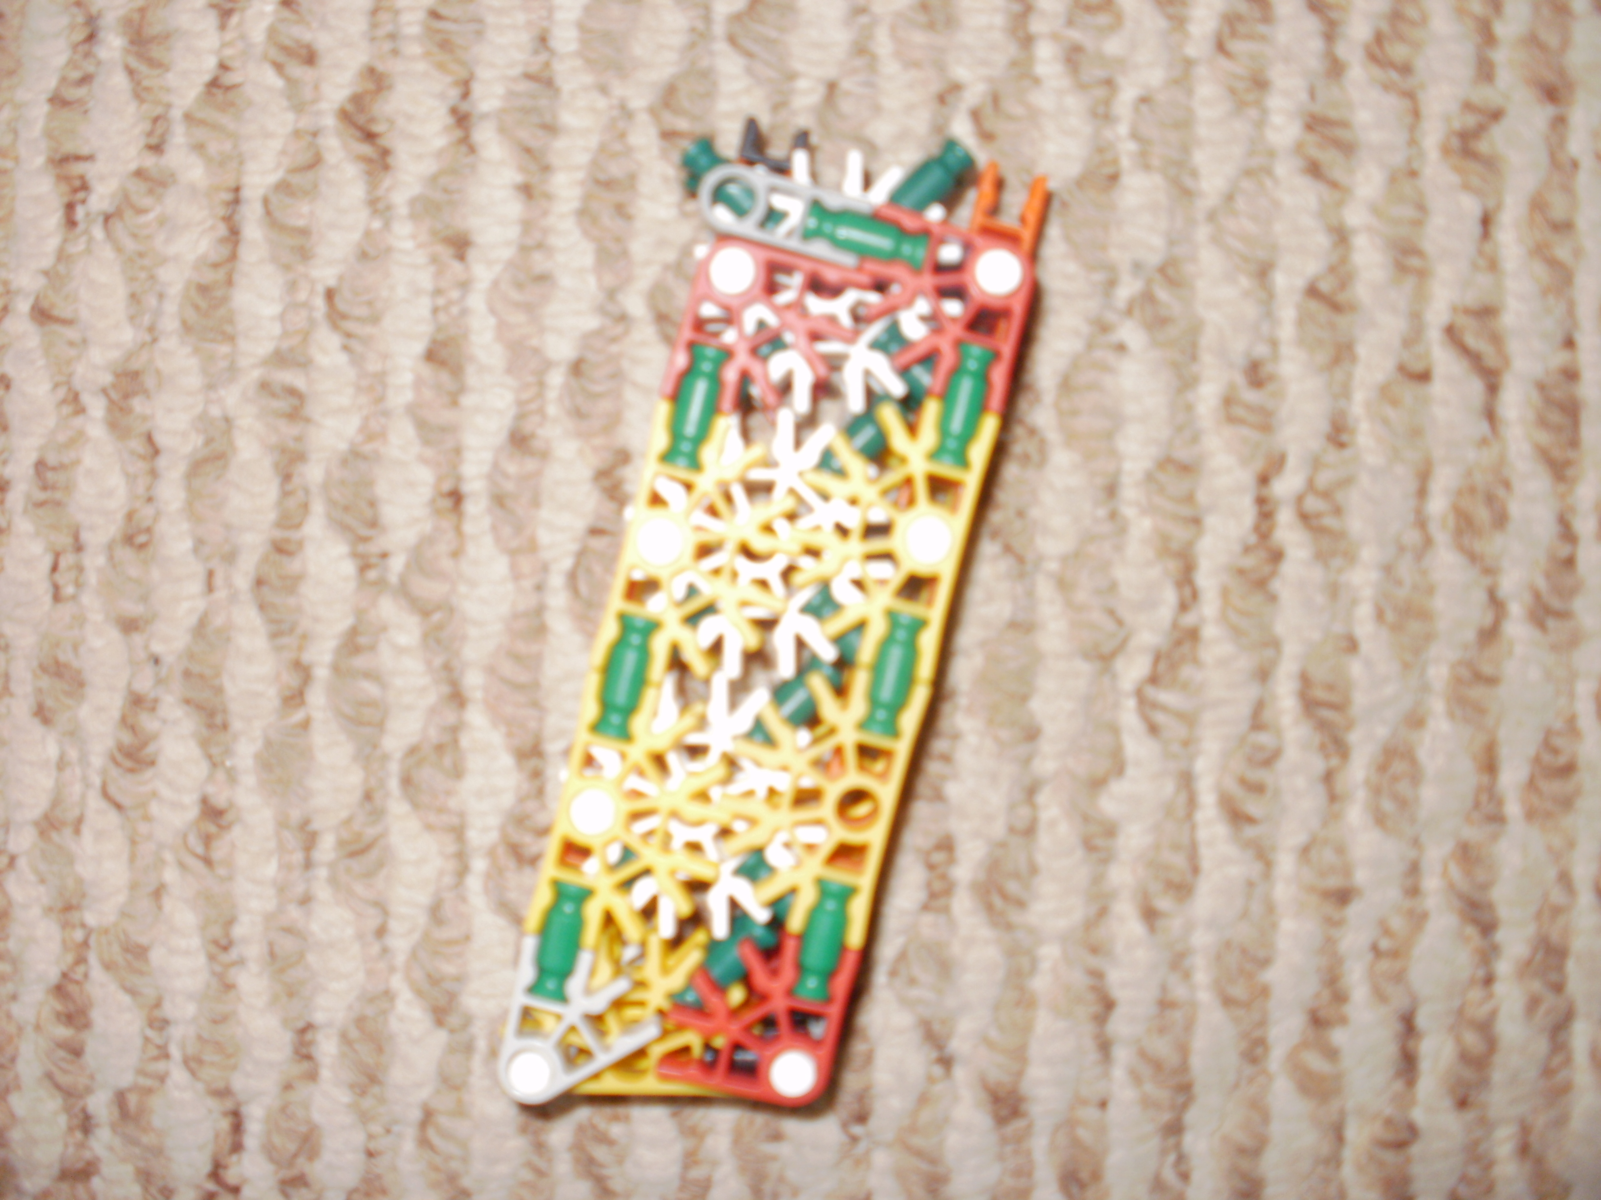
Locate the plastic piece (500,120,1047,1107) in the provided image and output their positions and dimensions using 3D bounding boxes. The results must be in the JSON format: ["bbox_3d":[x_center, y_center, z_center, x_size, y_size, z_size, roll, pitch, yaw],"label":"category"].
[{"bbox_3d":[-0.006,0.003,0.238,0.050,0.033,0.142,14,90,0],"label":"plastic piece"}]

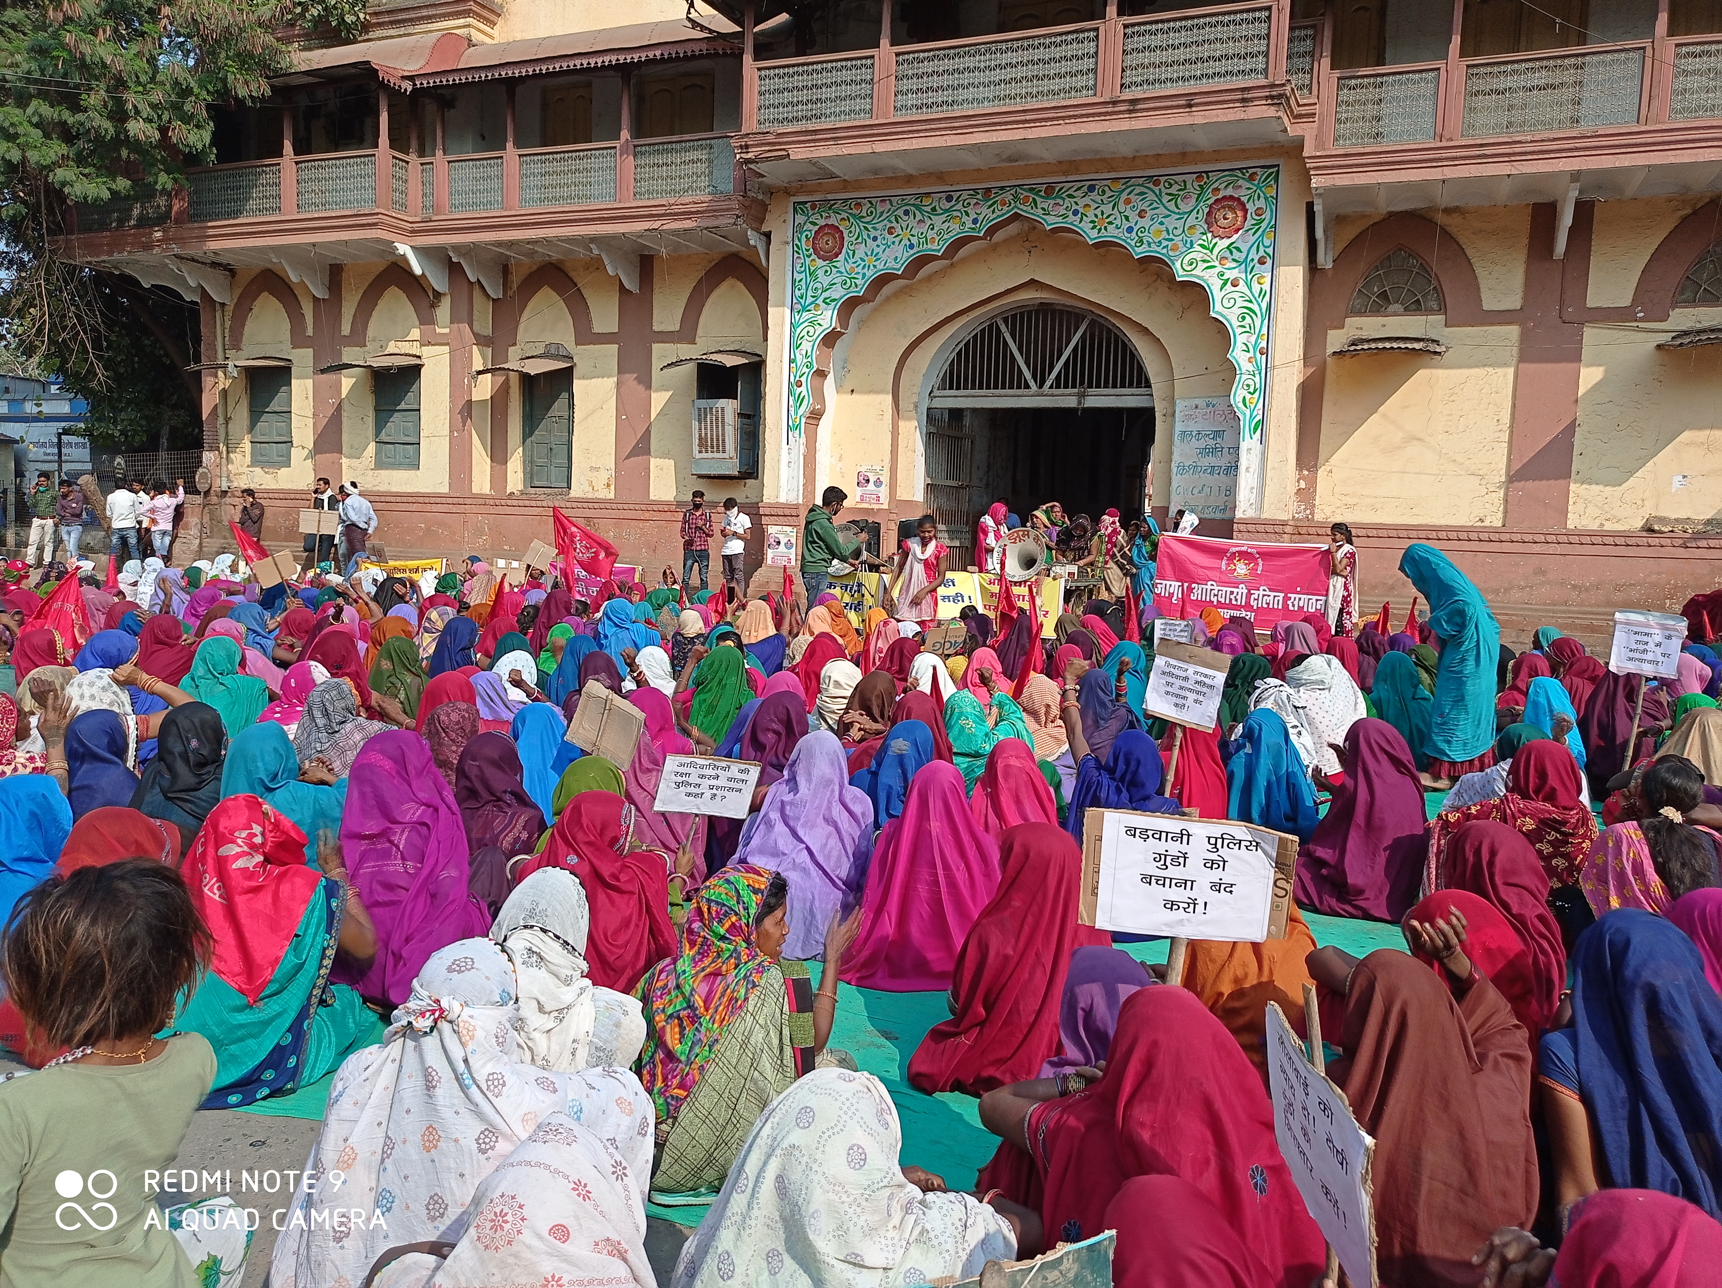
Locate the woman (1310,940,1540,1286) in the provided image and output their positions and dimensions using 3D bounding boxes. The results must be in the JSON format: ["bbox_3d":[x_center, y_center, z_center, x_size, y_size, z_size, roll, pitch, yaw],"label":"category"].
[{"bbox_3d":[1.054,0.944,2.734,0.460,0.760,0.580,2,5,-3],"label":"woman"}]

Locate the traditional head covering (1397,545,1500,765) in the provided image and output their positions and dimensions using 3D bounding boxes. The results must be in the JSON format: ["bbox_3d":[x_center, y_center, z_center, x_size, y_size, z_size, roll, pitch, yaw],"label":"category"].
[{"bbox_3d":[3.545,0.065,8.400,0.600,1.330,0.470,3,5,9],"label":"traditional head covering"}]

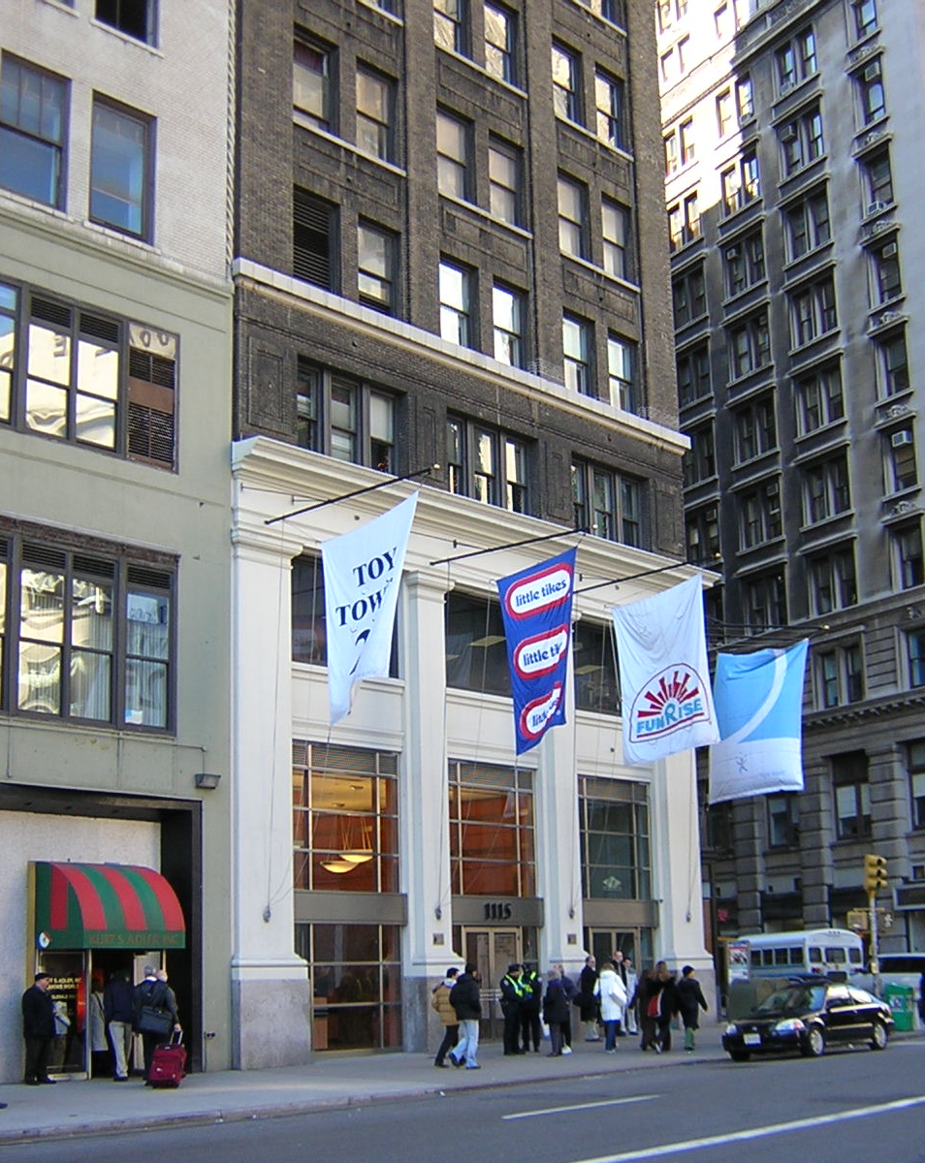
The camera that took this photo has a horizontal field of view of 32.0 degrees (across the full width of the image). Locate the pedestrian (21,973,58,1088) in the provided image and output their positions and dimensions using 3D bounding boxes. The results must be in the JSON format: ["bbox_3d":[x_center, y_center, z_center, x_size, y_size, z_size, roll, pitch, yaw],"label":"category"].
[{"bbox_3d":[-7.039,7.467,26.935,0.380,1.770,0.520,0,-14,-5],"label":"pedestrian"}]

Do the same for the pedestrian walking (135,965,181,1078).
[{"bbox_3d":[-4.887,7.070,25.772,0.680,1.790,0.500,5,-15,-24],"label":"pedestrian walking"}]

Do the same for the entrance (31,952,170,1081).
[{"bbox_3d":[-6.184,7.524,28.040,0.200,2.171,2.801,-13,-18,40],"label":"entrance"}]

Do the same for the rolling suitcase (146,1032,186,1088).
[{"bbox_3d":[-4.546,7.387,24.800,0.460,0.820,0.320,7,-21,12],"label":"rolling suitcase"}]

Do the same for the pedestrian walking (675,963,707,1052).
[{"bbox_3d":[4.559,8.560,32.352,0.500,1.640,0.560,10,-18,-39],"label":"pedestrian walking"}]

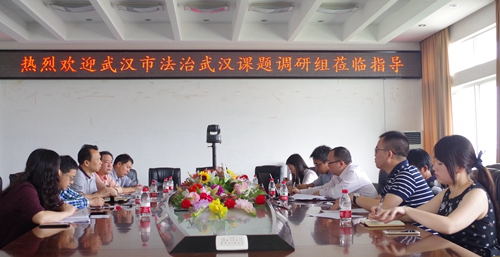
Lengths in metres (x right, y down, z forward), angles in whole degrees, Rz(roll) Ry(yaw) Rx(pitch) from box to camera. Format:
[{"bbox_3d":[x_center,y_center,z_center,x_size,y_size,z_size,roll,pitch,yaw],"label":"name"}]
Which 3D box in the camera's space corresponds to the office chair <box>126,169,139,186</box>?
[{"bbox_3d":[-1.469,1.011,6.250,0.620,1.010,0.560,-4,-5,44],"label":"office chair"}]

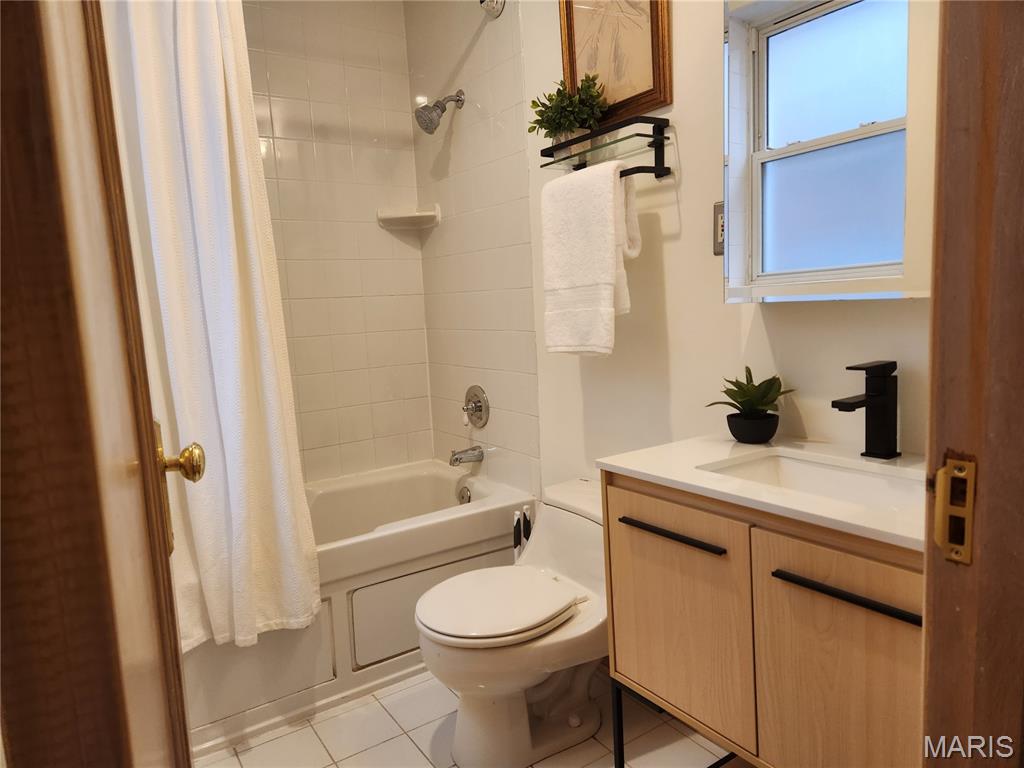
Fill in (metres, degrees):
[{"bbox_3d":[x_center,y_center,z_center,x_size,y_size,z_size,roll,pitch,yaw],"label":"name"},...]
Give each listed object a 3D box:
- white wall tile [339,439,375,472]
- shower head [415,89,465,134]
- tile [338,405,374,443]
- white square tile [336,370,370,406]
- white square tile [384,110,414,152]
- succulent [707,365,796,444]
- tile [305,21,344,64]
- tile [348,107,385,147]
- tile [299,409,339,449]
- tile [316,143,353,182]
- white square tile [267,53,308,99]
[{"bbox_3d":[-0.648,0.309,2.873,0.151,0.128,0.010,-8,10,-35],"label":"white wall tile"},{"bbox_3d":[-0.273,-1.023,2.548,0.200,0.177,0.090,-8,9,-35],"label":"shower head"},{"bbox_3d":[-0.666,0.173,2.897,0.153,0.152,0.010,-8,9,-35],"label":"tile"},{"bbox_3d":[-0.674,0.021,2.876,0.153,0.152,0.010,-8,9,-35],"label":"white square tile"},{"bbox_3d":[-0.484,-1.083,2.902,0.128,0.153,0.009,-8,9,-35],"label":"white square tile"},{"bbox_3d":[0.569,0.049,1.620,0.165,0.170,0.175,-8,9,-33],"label":"succulent"},{"bbox_3d":[-0.741,-1.351,2.690,0.153,0.152,0.010,-8,9,-35],"label":"tile"},{"bbox_3d":[-0.600,-1.064,2.820,0.153,0.152,0.010,-8,9,-35],"label":"tile"},{"bbox_3d":[-0.794,0.190,2.812,0.153,0.153,0.009,-8,9,-35],"label":"tile"},{"bbox_3d":[-0.708,-0.879,2.708,0.151,0.149,0.010,-8,10,-35],"label":"tile"},{"bbox_3d":[-0.860,-1.180,2.622,0.153,0.152,0.010,-8,9,-35],"label":"white square tile"}]

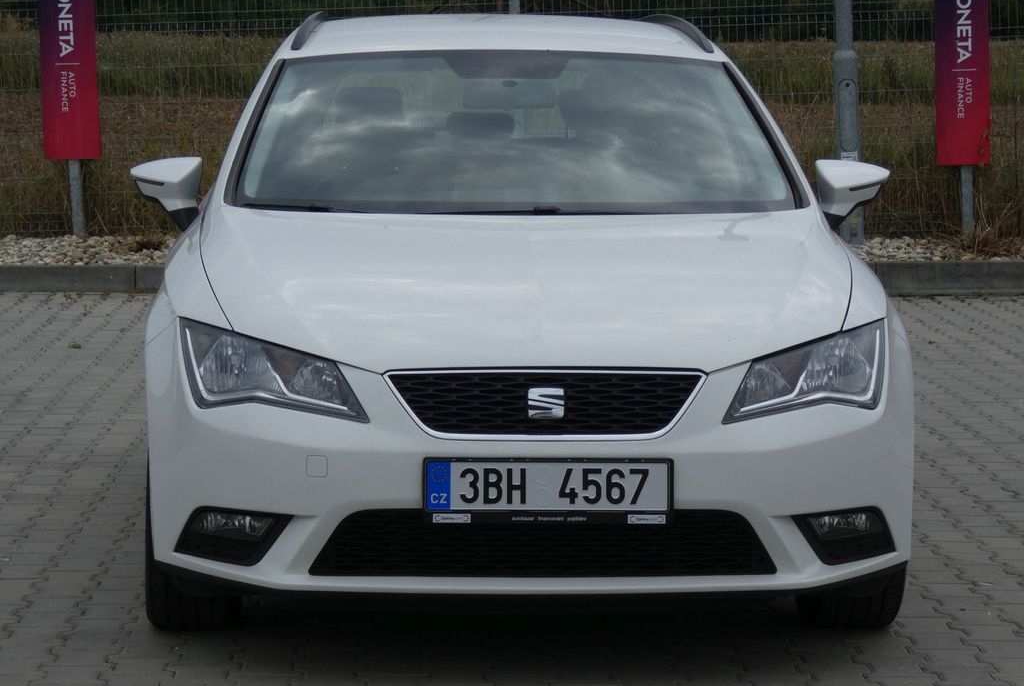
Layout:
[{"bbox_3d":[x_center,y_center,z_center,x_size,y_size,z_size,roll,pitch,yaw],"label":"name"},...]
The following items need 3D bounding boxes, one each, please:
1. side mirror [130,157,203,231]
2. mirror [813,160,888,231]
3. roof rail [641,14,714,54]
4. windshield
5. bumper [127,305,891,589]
[{"bbox_3d":[-0.895,-0.387,8.191,0.200,0.185,0.175,0,6,-3],"label":"side mirror"},{"bbox_3d":[0.893,-0.383,8.275,0.200,0.185,0.175,0,6,-3],"label":"mirror"},{"bbox_3d":[0.480,-0.948,9.675,0.070,0.110,1.850,0,6,-3],"label":"roof rail"},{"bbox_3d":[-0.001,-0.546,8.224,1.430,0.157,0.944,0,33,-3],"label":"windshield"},{"bbox_3d":[0.064,0.237,6.999,1.790,0.540,0.590,0,6,-3],"label":"bumper"}]

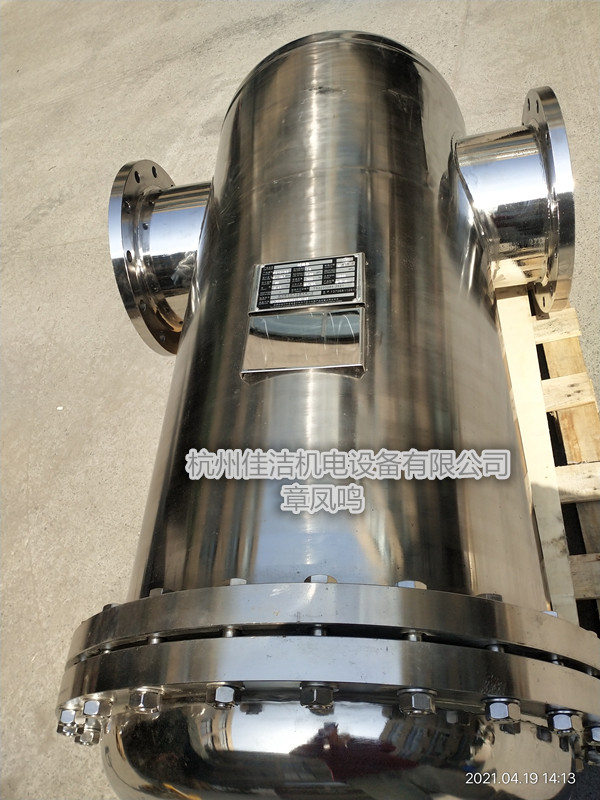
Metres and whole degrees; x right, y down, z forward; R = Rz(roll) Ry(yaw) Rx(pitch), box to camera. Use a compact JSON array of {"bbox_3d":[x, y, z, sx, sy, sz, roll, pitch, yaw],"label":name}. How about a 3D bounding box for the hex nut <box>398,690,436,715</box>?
[{"bbox_3d":[0.110,0.284,0.650,0.035,0.031,0.020,3,55,0],"label":"hex nut"}]

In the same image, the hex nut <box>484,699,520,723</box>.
[{"bbox_3d":[0.196,0.302,0.672,0.035,0.031,0.020,-14,52,23],"label":"hex nut"}]

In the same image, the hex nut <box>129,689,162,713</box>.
[{"bbox_3d":[-0.157,0.306,0.705,0.031,0.035,0.020,9,55,-9],"label":"hex nut"}]

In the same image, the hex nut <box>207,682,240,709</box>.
[{"bbox_3d":[-0.074,0.285,0.668,0.035,0.031,0.020,6,55,-4],"label":"hex nut"}]

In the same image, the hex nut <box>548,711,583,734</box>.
[{"bbox_3d":[0.272,0.332,0.711,0.035,0.031,0.020,-17,50,26],"label":"hex nut"}]

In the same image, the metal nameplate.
[{"bbox_3d":[0.011,-0.168,1.014,0.168,0.009,0.100,-3,55,14],"label":"metal nameplate"}]

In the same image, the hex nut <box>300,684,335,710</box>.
[{"bbox_3d":[0.016,0.279,0.649,0.031,0.035,0.020,2,55,2],"label":"hex nut"}]

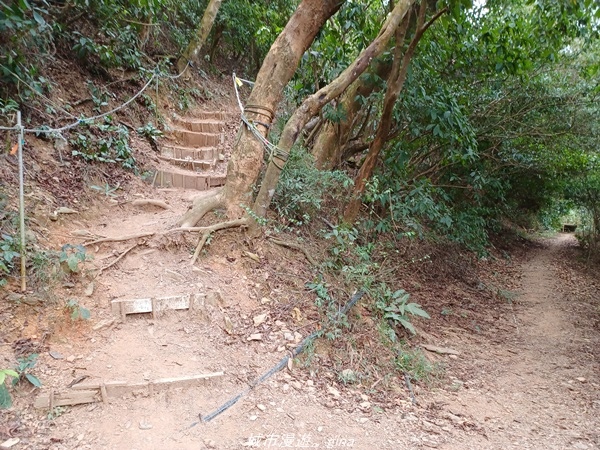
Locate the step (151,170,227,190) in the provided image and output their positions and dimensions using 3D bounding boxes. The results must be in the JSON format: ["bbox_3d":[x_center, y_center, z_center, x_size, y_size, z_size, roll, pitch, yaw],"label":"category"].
[{"bbox_3d":[-1.556,-0.626,6.100,1.020,0.230,0.200,-1,3,-15],"label":"step"}]

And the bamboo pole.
[{"bbox_3d":[-2.519,-0.202,3.925,0.035,1.630,0.035,2,5,0],"label":"bamboo pole"}]

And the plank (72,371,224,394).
[{"bbox_3d":[-1.153,1.207,3.320,1.100,0.090,0.080,-1,3,-14],"label":"plank"}]

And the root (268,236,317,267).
[{"bbox_3d":[-0.071,0.287,4.700,0.520,0.260,0.270,0,3,-10],"label":"root"}]

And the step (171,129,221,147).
[{"bbox_3d":[-1.640,-1.369,6.800,0.770,0.230,0.100,3,6,-7],"label":"step"}]

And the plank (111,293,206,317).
[{"bbox_3d":[-1.257,0.706,3.850,0.800,0.120,0.050,-1,6,-17],"label":"plank"}]

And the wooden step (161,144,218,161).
[{"bbox_3d":[-1.632,-1.071,6.400,0.830,0.190,0.100,3,6,-7],"label":"wooden step"}]

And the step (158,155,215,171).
[{"bbox_3d":[-1.598,-0.880,6.100,0.800,0.170,0.110,3,6,-7],"label":"step"}]

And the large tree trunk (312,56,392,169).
[{"bbox_3d":[0.872,-1.853,7.200,0.550,1.950,0.550,27,2,0],"label":"large tree trunk"}]

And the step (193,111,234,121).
[{"bbox_3d":[-1.697,-2.148,8.500,0.800,0.170,0.200,0,3,-8],"label":"step"}]

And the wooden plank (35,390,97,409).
[{"bbox_3d":[-1.536,1.145,2.850,0.380,0.080,0.040,-1,6,-15],"label":"wooden plank"}]

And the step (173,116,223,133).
[{"bbox_3d":[-1.869,-1.832,7.900,0.880,0.240,0.240,0,3,-10],"label":"step"}]

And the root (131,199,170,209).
[{"bbox_3d":[-1.829,-0.263,5.300,0.460,0.080,0.120,0,6,-11],"label":"root"}]

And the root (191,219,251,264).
[{"bbox_3d":[-0.912,0.185,4.850,0.620,0.440,0.380,0,3,-10],"label":"root"}]

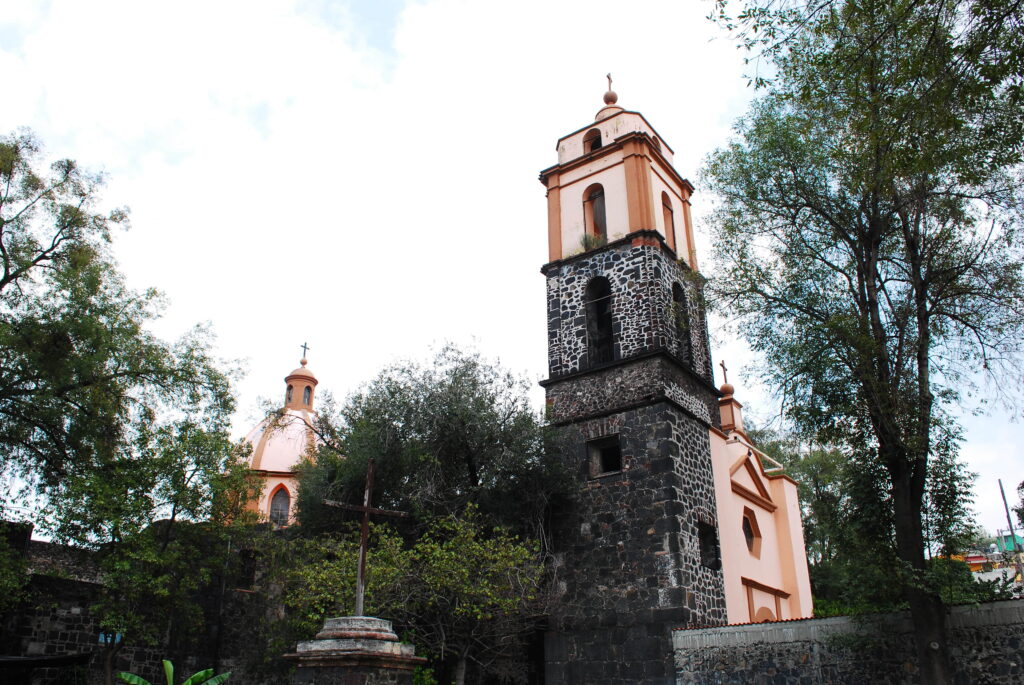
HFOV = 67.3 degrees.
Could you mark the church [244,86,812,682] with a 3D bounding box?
[{"bbox_3d":[-5.113,5.322,40.883,35.230,27.340,13.130,-16,-30,33],"label":"church"}]

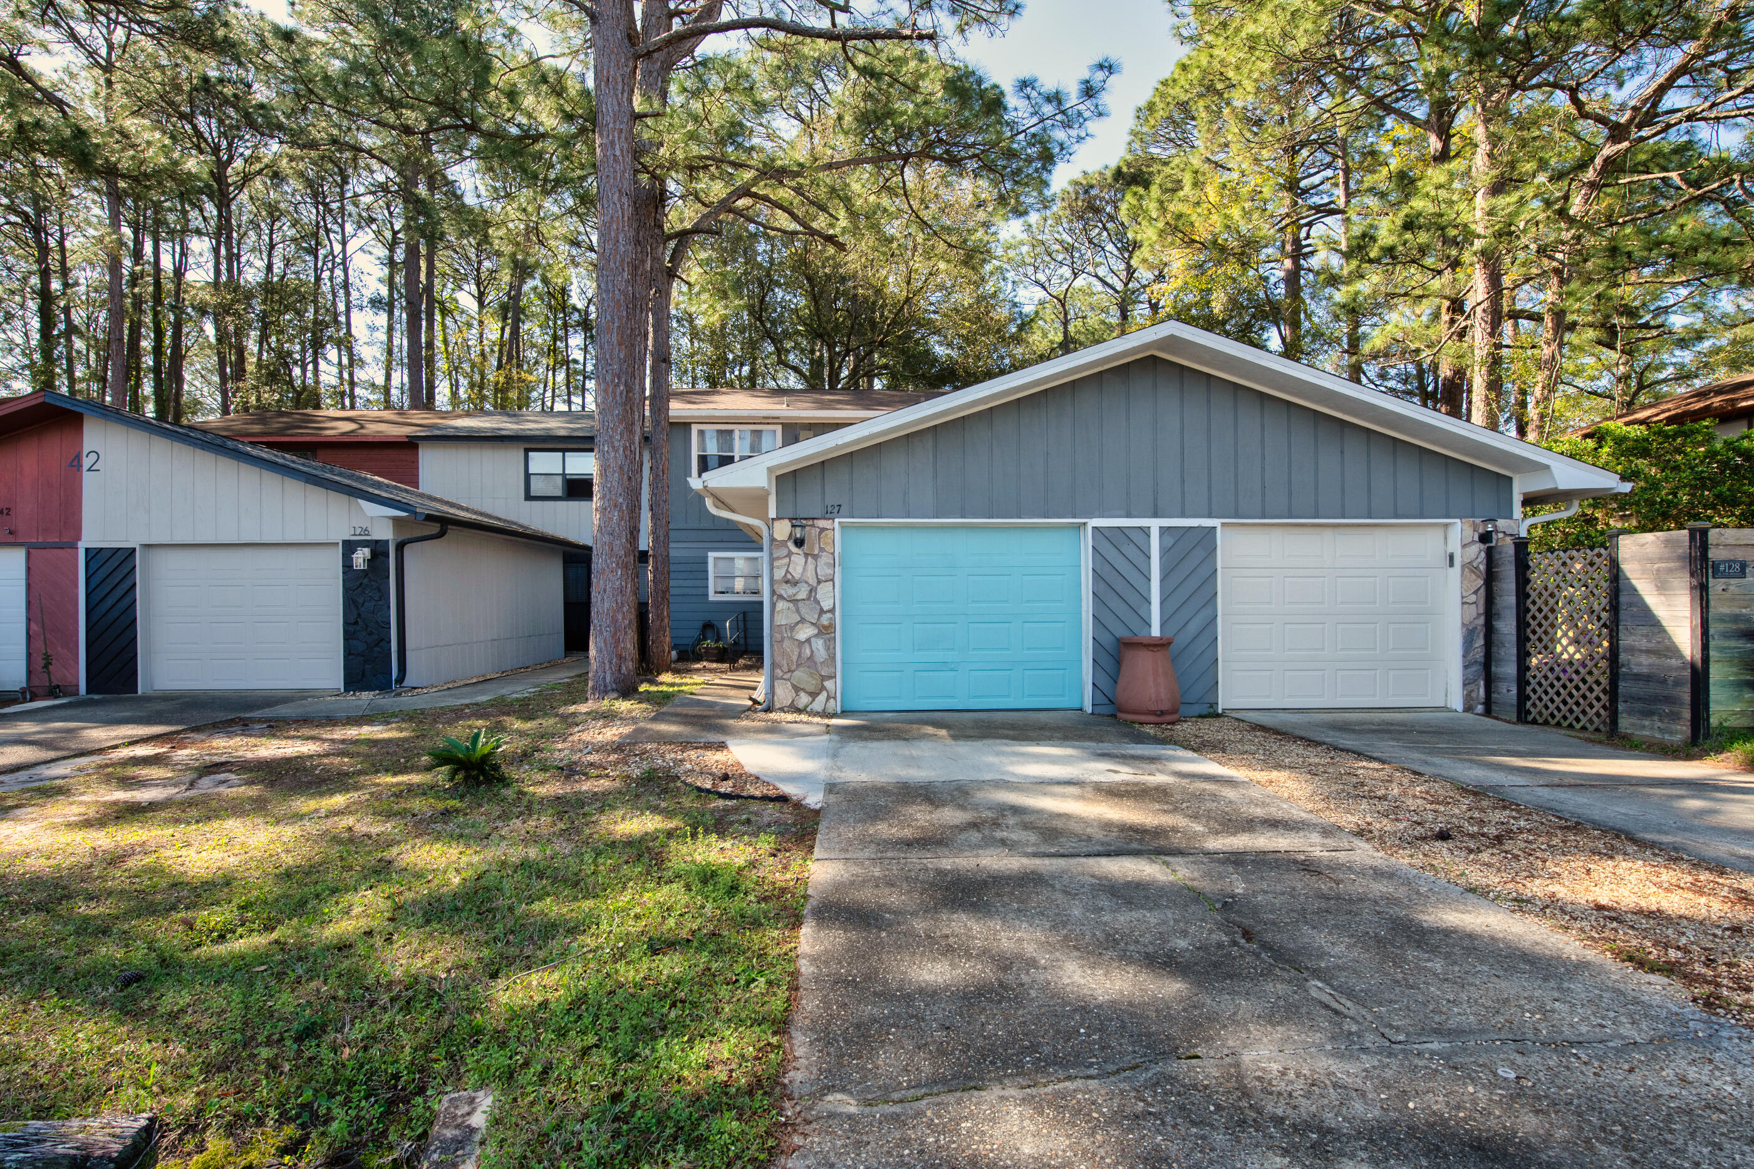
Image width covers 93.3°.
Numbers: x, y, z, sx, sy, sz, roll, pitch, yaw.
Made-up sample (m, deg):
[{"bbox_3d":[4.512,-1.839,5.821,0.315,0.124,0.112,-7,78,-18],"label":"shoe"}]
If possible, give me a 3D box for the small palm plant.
[{"bbox_3d":[-3.070,1.265,6.200,0.610,0.380,0.570,0,0,0],"label":"small palm plant"}]

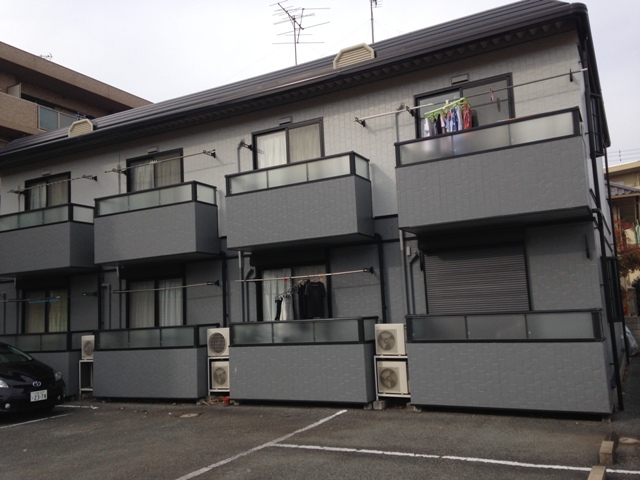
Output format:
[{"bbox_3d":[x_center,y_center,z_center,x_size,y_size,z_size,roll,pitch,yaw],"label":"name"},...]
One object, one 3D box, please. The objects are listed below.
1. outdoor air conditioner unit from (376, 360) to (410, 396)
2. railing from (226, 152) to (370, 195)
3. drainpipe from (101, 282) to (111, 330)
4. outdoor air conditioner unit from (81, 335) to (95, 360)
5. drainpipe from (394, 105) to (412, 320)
[{"bbox_3d":[1.285,2.307,10.236,0.533,0.523,0.271,-7,-8,29],"label":"outdoor air conditioner unit"},{"bbox_3d":[-0.454,-1.166,11.617,2.803,0.416,0.706,-7,-8,28],"label":"railing"},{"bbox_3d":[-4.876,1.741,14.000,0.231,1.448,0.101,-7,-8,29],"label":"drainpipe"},{"bbox_3d":[-5.058,2.418,13.742,0.538,0.523,0.269,-7,-8,28],"label":"outdoor air conditioner unit"},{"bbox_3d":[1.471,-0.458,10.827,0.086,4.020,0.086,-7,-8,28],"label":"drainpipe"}]

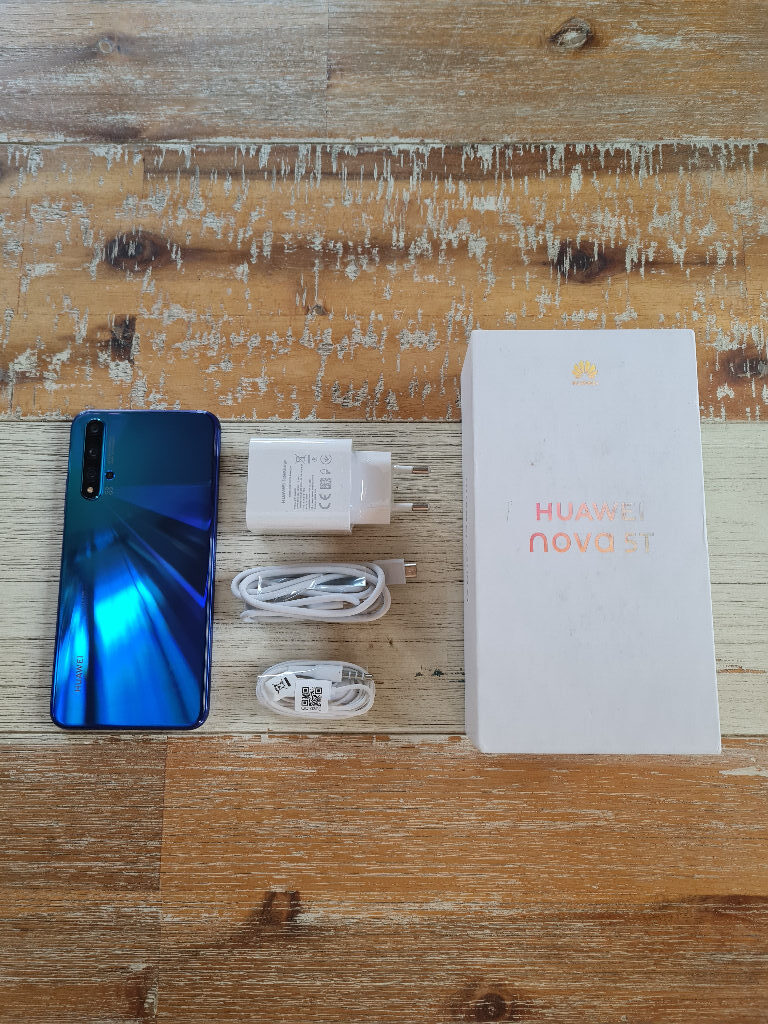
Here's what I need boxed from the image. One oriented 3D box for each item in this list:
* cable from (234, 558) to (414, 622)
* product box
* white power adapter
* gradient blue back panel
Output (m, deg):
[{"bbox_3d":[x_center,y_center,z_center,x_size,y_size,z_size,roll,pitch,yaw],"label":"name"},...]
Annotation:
[{"bbox_3d":[-0.028,0.037,0.364,0.088,0.016,0.029,-1,80,1],"label":"cable"},{"bbox_3d":[0.086,0.013,0.346,0.095,0.056,0.176,0,80,1],"label":"product box"},{"bbox_3d":[-0.022,-0.013,0.366,0.086,0.028,0.045,0,80,1],"label":"white power adapter"},{"bbox_3d":[-0.118,0.025,0.371,0.074,0.008,0.154,0,80,1],"label":"gradient blue back panel"}]

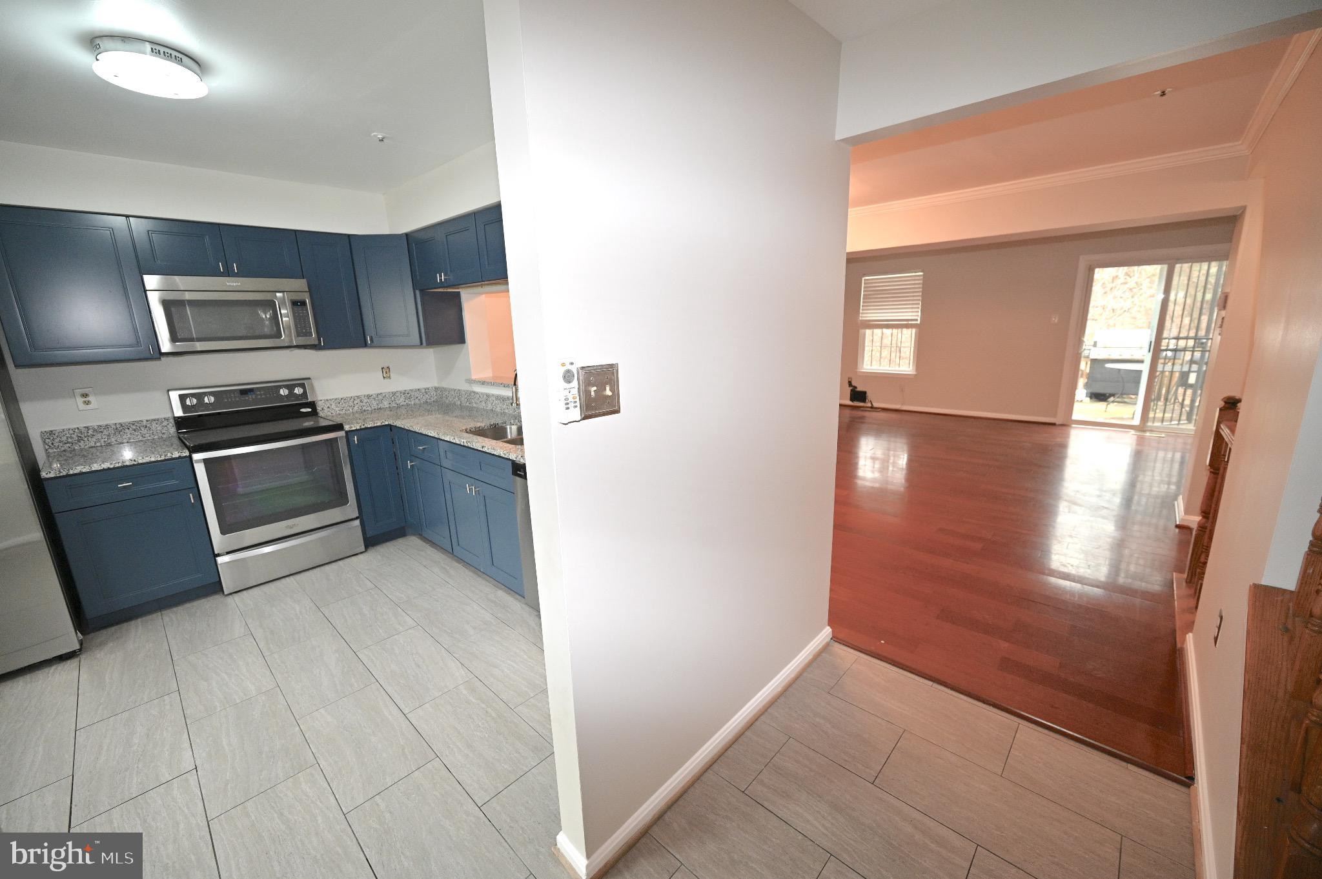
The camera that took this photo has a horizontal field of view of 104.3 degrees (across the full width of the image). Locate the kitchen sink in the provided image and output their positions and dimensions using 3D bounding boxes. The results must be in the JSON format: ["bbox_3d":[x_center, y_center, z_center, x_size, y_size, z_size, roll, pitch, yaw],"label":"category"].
[{"bbox_3d":[-0.800,0.080,3.035,0.740,0.202,0.405,10,18,42],"label":"kitchen sink"}]

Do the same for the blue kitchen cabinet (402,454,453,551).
[{"bbox_3d":[-1.296,0.364,3.550,0.460,0.585,0.583,10,17,42],"label":"blue kitchen cabinet"}]

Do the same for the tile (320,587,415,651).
[{"bbox_3d":[-1.608,0.976,2.814,0.614,0.010,0.307,10,18,42],"label":"tile"}]

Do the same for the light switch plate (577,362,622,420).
[{"bbox_3d":[-0.146,-0.117,1.256,0.020,0.125,0.128,10,18,42],"label":"light switch plate"}]

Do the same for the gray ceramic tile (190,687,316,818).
[{"bbox_3d":[-1.563,1.159,1.951,0.616,0.012,0.303,10,17,42],"label":"gray ceramic tile"}]

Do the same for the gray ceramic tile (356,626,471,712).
[{"bbox_3d":[-1.141,1.043,2.369,0.608,0.010,0.300,10,17,42],"label":"gray ceramic tile"}]

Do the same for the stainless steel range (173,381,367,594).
[{"bbox_3d":[-2.542,0.252,3.363,0.650,1.200,0.757,10,17,42],"label":"stainless steel range"}]

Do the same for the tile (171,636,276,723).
[{"bbox_3d":[-1.998,1.073,2.350,0.601,0.010,0.299,10,17,42],"label":"tile"}]

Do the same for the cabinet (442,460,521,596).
[{"bbox_3d":[-0.824,0.449,3.118,0.830,0.580,0.583,10,17,42],"label":"cabinet"}]

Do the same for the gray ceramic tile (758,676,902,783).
[{"bbox_3d":[0.640,1.094,1.975,0.460,0.010,0.307,10,18,42],"label":"gray ceramic tile"}]

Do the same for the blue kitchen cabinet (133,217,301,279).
[{"bbox_3d":[-2.713,-1.141,3.168,0.335,0.297,0.756,10,17,42],"label":"blue kitchen cabinet"}]

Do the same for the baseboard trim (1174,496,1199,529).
[{"bbox_3d":[3.866,0.527,3.770,0.108,0.095,0.570,10,17,42],"label":"baseboard trim"}]

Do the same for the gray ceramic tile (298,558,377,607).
[{"bbox_3d":[-2.025,0.884,3.182,0.603,0.010,0.300,10,17,42],"label":"gray ceramic tile"}]

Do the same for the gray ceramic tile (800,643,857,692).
[{"bbox_3d":[0.739,1.017,2.293,0.156,0.010,0.307,10,18,42],"label":"gray ceramic tile"}]

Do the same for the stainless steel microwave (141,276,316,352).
[{"bbox_3d":[-2.658,-0.774,3.199,0.405,0.413,0.758,10,18,42],"label":"stainless steel microwave"}]

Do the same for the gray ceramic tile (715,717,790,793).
[{"bbox_3d":[0.319,1.121,1.840,0.154,0.010,0.304,10,17,42],"label":"gray ceramic tile"}]

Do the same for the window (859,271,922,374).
[{"bbox_3d":[3.571,-1.789,8.035,0.916,1.531,0.100,10,18,42],"label":"window"}]

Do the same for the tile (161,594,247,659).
[{"bbox_3d":[-2.476,1.009,2.795,0.614,0.010,0.307,10,18,42],"label":"tile"}]

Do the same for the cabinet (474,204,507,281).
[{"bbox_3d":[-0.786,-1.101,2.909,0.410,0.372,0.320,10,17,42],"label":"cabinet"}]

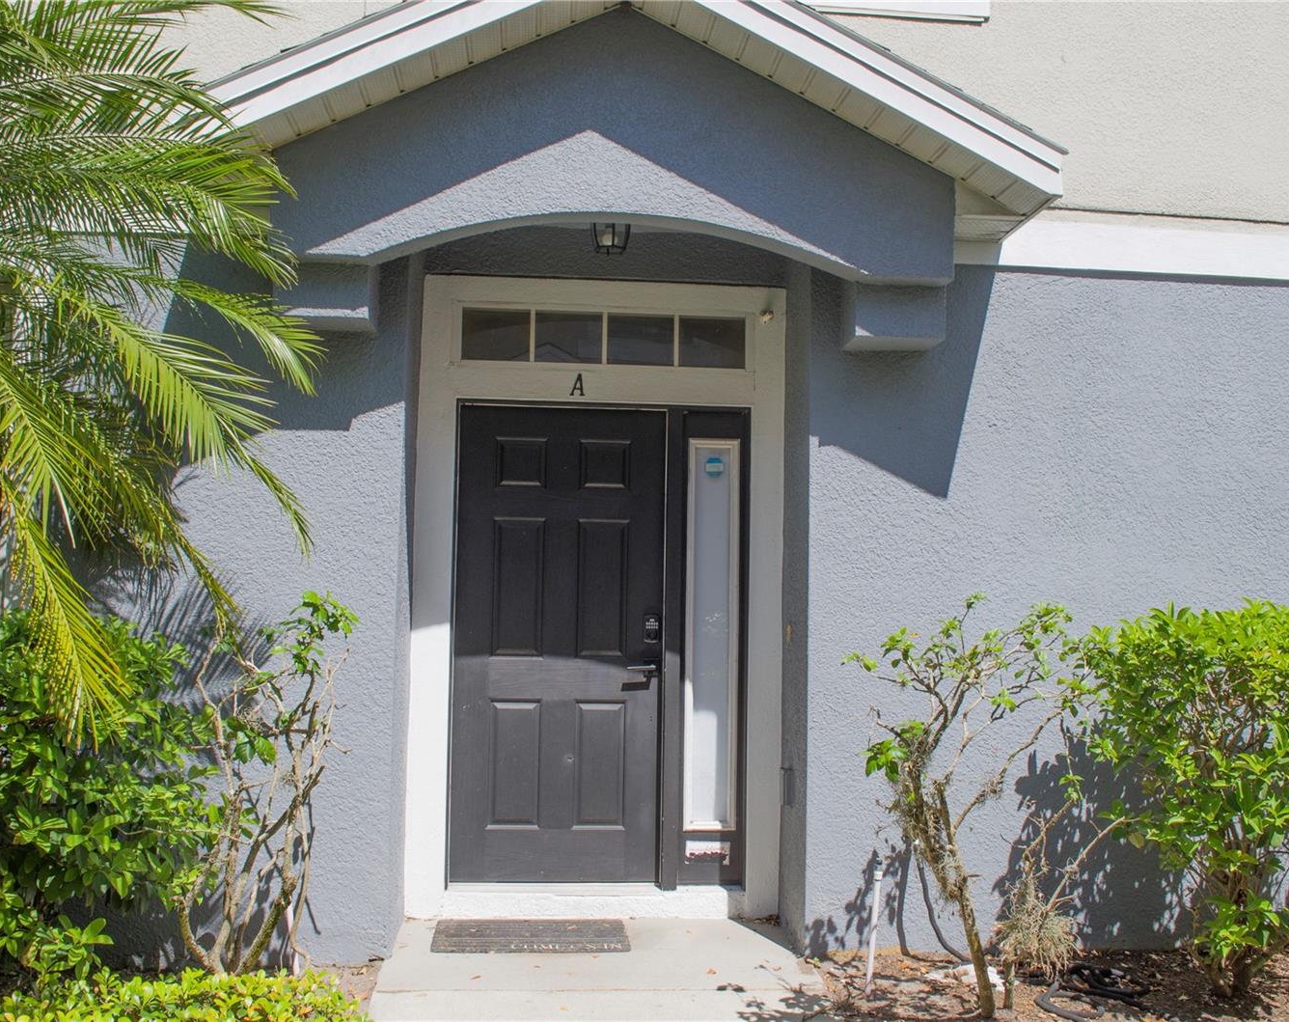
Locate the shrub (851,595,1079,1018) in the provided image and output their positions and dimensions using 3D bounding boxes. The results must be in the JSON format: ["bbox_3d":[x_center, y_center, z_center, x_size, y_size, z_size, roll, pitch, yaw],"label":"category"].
[{"bbox_3d":[1.092,0.987,4.364,0.800,1.400,0.650,2,-4,-4],"label":"shrub"}]

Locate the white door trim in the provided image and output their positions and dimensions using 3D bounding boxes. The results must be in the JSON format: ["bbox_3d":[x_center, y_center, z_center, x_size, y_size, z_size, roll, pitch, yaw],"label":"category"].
[{"bbox_3d":[-0.186,0.353,5.522,1.570,2.700,0.150,2,-4,-4],"label":"white door trim"}]

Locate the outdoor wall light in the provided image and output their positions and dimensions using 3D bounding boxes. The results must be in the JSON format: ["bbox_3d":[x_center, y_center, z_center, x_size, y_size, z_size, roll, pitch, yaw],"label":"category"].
[{"bbox_3d":[-0.134,-1.137,5.176,0.170,0.230,0.170,2,-4,-4],"label":"outdoor wall light"}]

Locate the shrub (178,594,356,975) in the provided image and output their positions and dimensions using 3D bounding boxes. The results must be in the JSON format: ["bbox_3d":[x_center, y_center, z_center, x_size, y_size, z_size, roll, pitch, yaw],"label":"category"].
[{"bbox_3d":[-1.287,0.954,4.386,0.610,1.360,0.550,2,-4,-4],"label":"shrub"}]

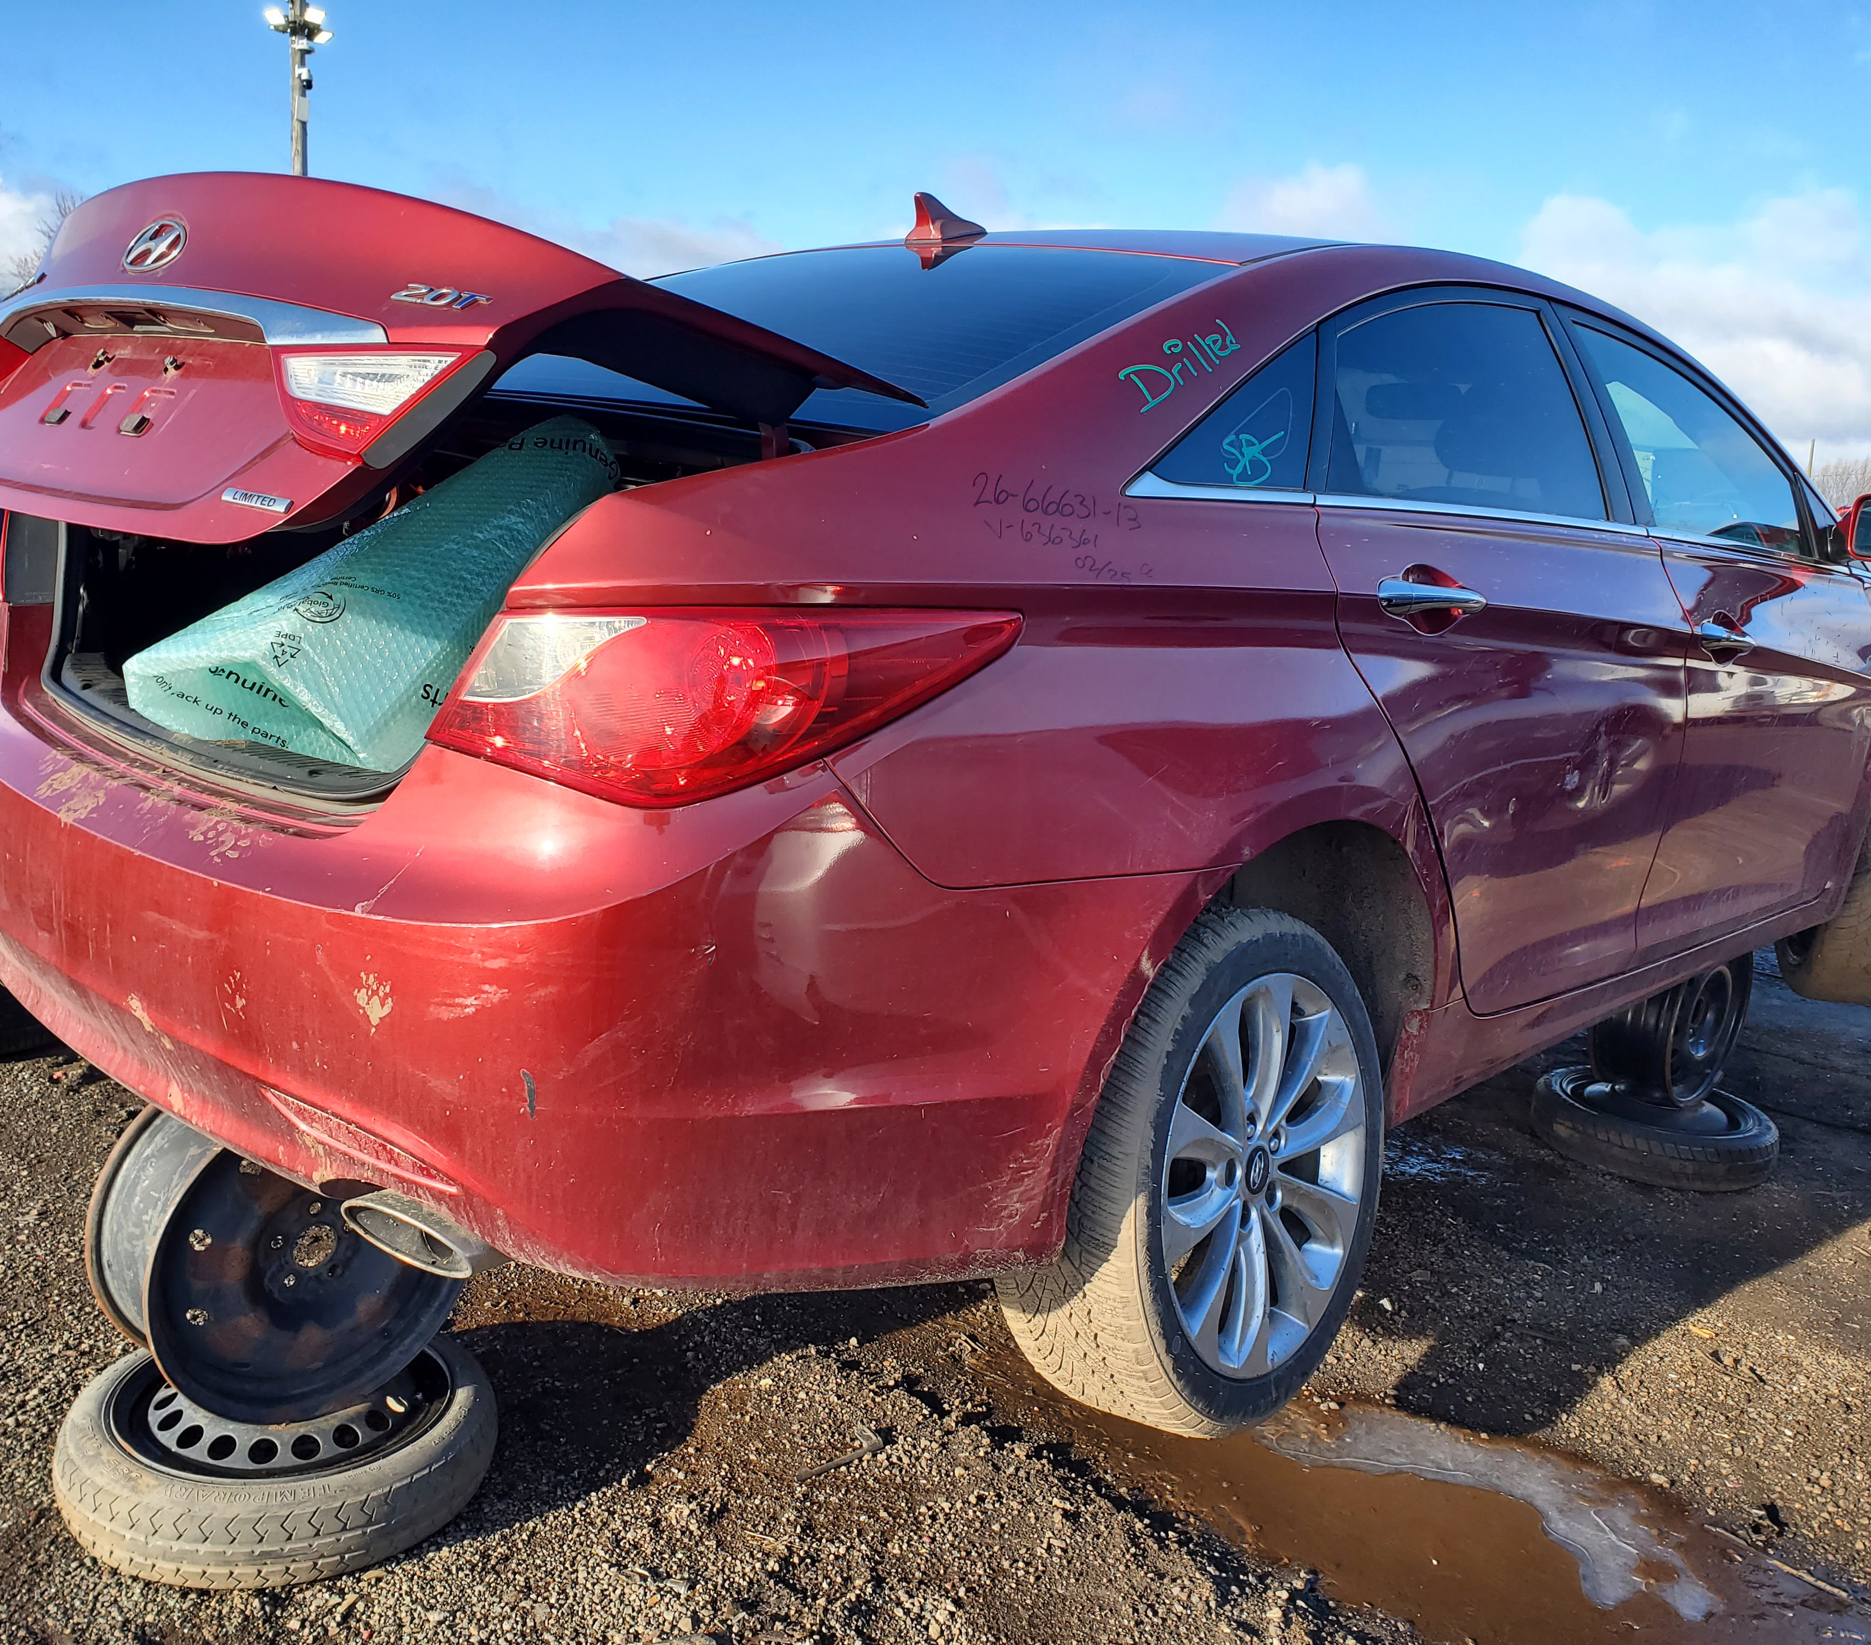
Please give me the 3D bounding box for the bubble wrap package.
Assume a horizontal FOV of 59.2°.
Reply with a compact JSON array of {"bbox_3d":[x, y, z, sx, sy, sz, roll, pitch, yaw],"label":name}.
[{"bbox_3d":[-0.637,-0.243,1.873,0.550,0.220,0.520,-26,22,-17],"label":"bubble wrap package"}]

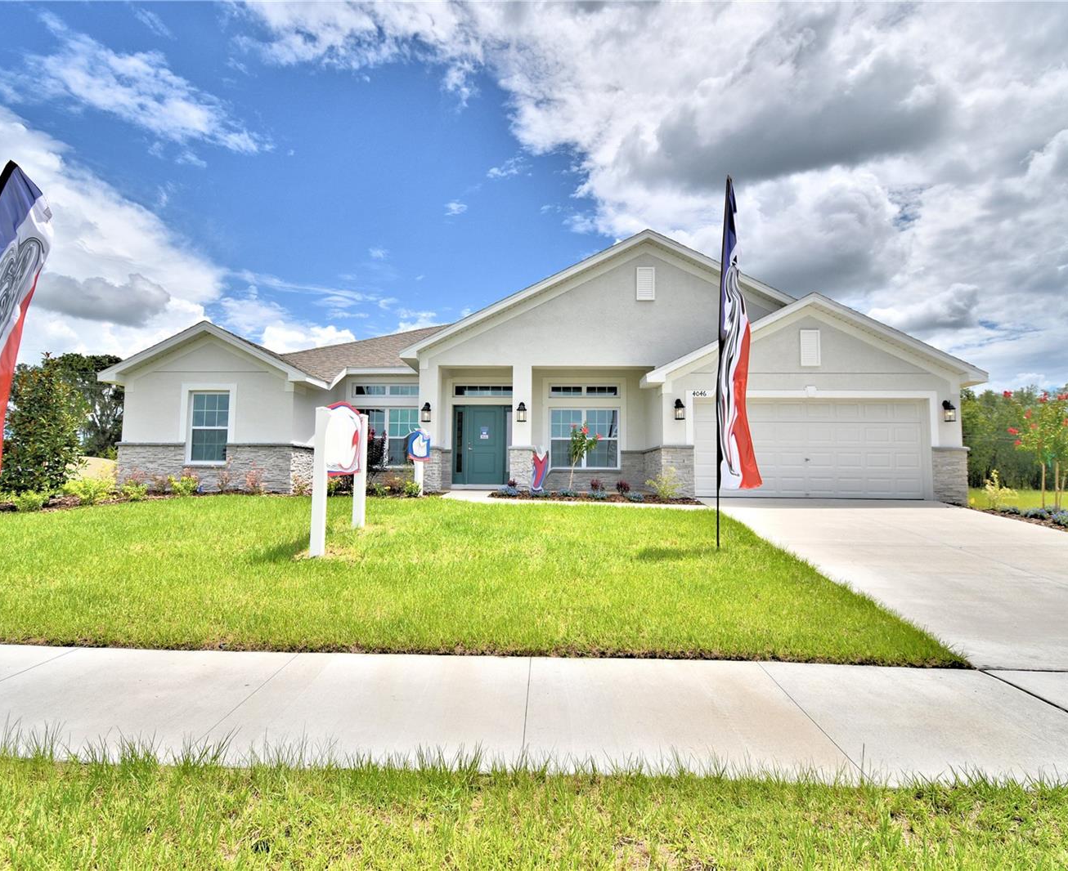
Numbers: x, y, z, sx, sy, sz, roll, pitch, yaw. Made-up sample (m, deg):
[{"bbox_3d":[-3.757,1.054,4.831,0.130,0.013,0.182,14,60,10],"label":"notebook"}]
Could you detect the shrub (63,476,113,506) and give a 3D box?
[{"bbox_3d":[-8.328,1.030,10.183,0.720,0.570,0.720,4,-5,-39],"label":"shrub"}]

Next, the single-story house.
[{"bbox_3d":[0.065,-1.183,19.849,18.850,6.200,17.000,0,-4,2],"label":"single-story house"}]

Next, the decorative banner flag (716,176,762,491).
[{"bbox_3d":[2.685,-1.473,7.276,0.700,4.360,0.280,4,-5,-39],"label":"decorative banner flag"}]

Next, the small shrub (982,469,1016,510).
[{"bbox_3d":[8.972,1.043,10.512,0.490,0.790,0.490,-3,-5,40],"label":"small shrub"}]

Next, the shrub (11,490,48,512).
[{"bbox_3d":[-8.594,1.122,9.284,0.460,0.360,0.460,4,-6,-42],"label":"shrub"}]

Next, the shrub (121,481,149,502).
[{"bbox_3d":[-8.173,1.152,11.172,0.460,0.420,0.460,3,-5,-36],"label":"shrub"}]

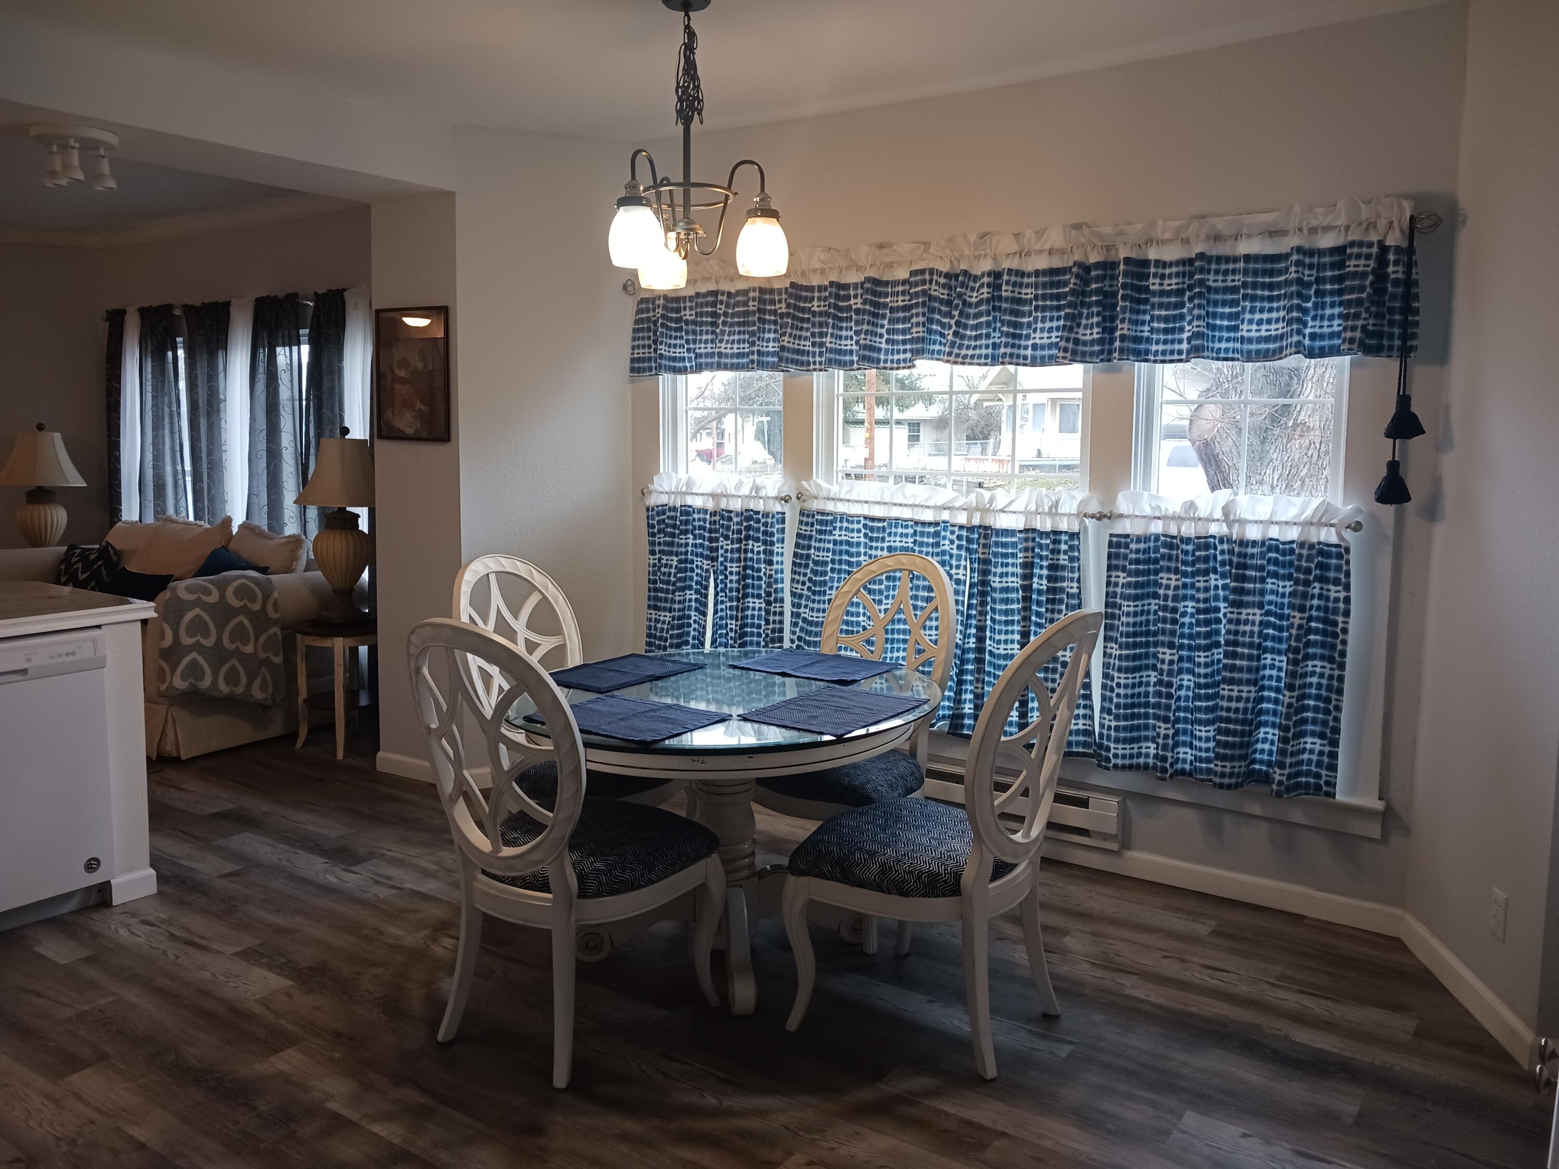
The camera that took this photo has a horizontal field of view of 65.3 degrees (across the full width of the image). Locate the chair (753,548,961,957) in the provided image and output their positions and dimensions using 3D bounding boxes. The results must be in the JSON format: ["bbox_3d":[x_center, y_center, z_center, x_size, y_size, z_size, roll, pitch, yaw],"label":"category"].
[{"bbox_3d":[0.217,0.471,3.760,0.560,1.050,0.630,6,8,37],"label":"chair"}]

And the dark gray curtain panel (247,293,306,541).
[{"bbox_3d":[-2.623,-0.441,6.366,0.492,2.115,0.090,5,8,34],"label":"dark gray curtain panel"}]

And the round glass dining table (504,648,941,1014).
[{"bbox_3d":[-0.158,0.663,3.375,1.220,0.767,1.220,1,6,0],"label":"round glass dining table"}]

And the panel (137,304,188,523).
[{"bbox_3d":[-3.519,-0.519,6.967,0.513,2.115,0.090,5,8,34],"label":"panel"}]

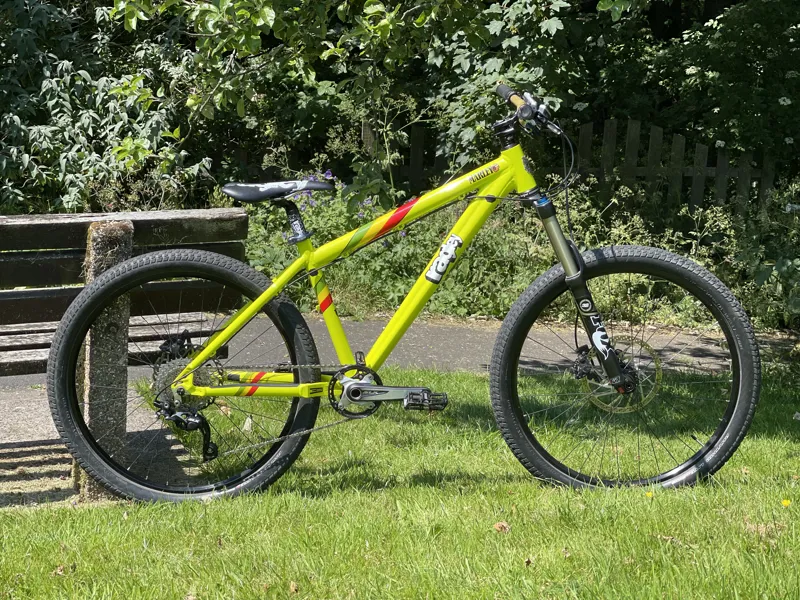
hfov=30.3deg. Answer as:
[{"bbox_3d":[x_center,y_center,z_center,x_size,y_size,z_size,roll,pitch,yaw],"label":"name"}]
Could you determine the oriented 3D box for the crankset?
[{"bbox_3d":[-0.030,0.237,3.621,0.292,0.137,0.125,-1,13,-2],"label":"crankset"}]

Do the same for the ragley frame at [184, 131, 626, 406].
[{"bbox_3d":[0.010,-0.077,3.653,1.129,0.633,0.170,-1,13,-2],"label":"ragley frame"}]

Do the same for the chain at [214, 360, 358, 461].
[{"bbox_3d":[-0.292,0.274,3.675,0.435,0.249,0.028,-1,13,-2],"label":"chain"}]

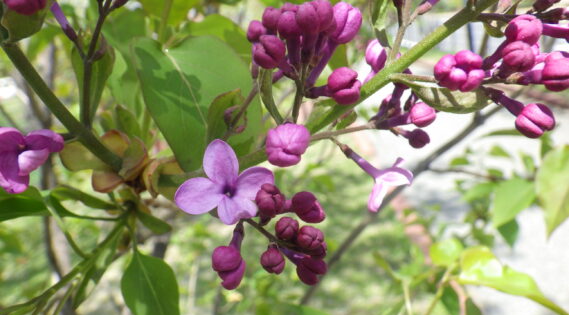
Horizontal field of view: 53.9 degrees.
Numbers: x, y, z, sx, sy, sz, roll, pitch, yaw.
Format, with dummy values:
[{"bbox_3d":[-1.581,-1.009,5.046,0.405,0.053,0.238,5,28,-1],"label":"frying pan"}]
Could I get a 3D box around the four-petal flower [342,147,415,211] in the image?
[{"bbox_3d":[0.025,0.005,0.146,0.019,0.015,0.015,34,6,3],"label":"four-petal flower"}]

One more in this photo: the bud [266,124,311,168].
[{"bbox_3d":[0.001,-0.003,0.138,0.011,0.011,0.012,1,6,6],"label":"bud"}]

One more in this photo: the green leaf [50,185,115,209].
[{"bbox_3d":[-0.063,0.013,0.175,0.021,0.004,0.006,15,45,-6],"label":"green leaf"}]

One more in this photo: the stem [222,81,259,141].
[{"bbox_3d":[-0.013,-0.013,0.160,0.002,0.020,0.002,31,0,0],"label":"stem"}]

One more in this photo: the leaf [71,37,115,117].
[{"bbox_3d":[-0.054,-0.023,0.158,0.011,0.023,0.006,3,0,0],"label":"leaf"}]

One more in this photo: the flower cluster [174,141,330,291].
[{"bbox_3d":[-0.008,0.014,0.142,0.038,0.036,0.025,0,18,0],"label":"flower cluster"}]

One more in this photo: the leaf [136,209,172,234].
[{"bbox_3d":[-0.041,0.020,0.175,0.014,0.004,0.005,34,51,6],"label":"leaf"}]

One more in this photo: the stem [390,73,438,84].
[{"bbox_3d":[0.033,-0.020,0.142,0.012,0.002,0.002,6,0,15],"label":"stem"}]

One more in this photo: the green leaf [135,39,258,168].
[{"bbox_3d":[-0.025,-0.018,0.175,0.033,0.047,0.011,-20,-6,1],"label":"green leaf"}]

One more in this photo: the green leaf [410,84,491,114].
[{"bbox_3d":[0.042,-0.016,0.145,0.023,0.006,0.006,14,-17,0],"label":"green leaf"}]

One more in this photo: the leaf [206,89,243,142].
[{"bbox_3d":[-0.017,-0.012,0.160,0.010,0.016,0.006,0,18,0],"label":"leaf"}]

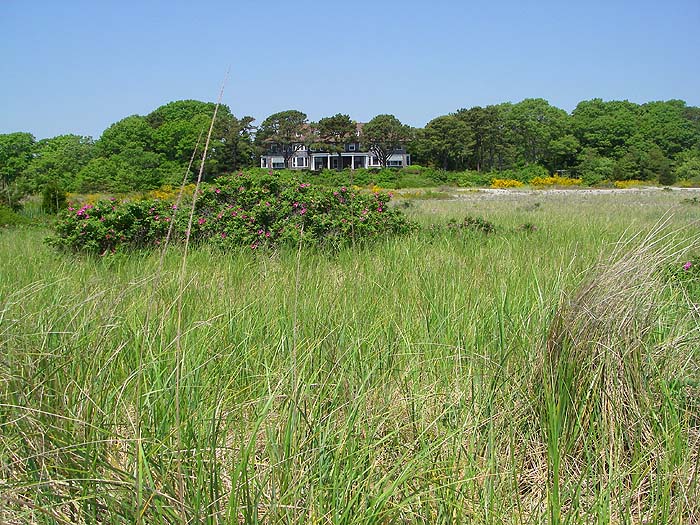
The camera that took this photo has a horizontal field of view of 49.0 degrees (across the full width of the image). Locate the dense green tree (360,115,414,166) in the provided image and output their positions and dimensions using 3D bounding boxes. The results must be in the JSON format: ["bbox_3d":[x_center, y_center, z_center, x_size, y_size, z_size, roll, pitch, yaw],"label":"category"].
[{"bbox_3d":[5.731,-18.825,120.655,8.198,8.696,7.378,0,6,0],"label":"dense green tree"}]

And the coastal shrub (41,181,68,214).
[{"bbox_3d":[-13.032,-2.909,33.887,1.238,1.407,1.176,0,6,0],"label":"coastal shrub"}]

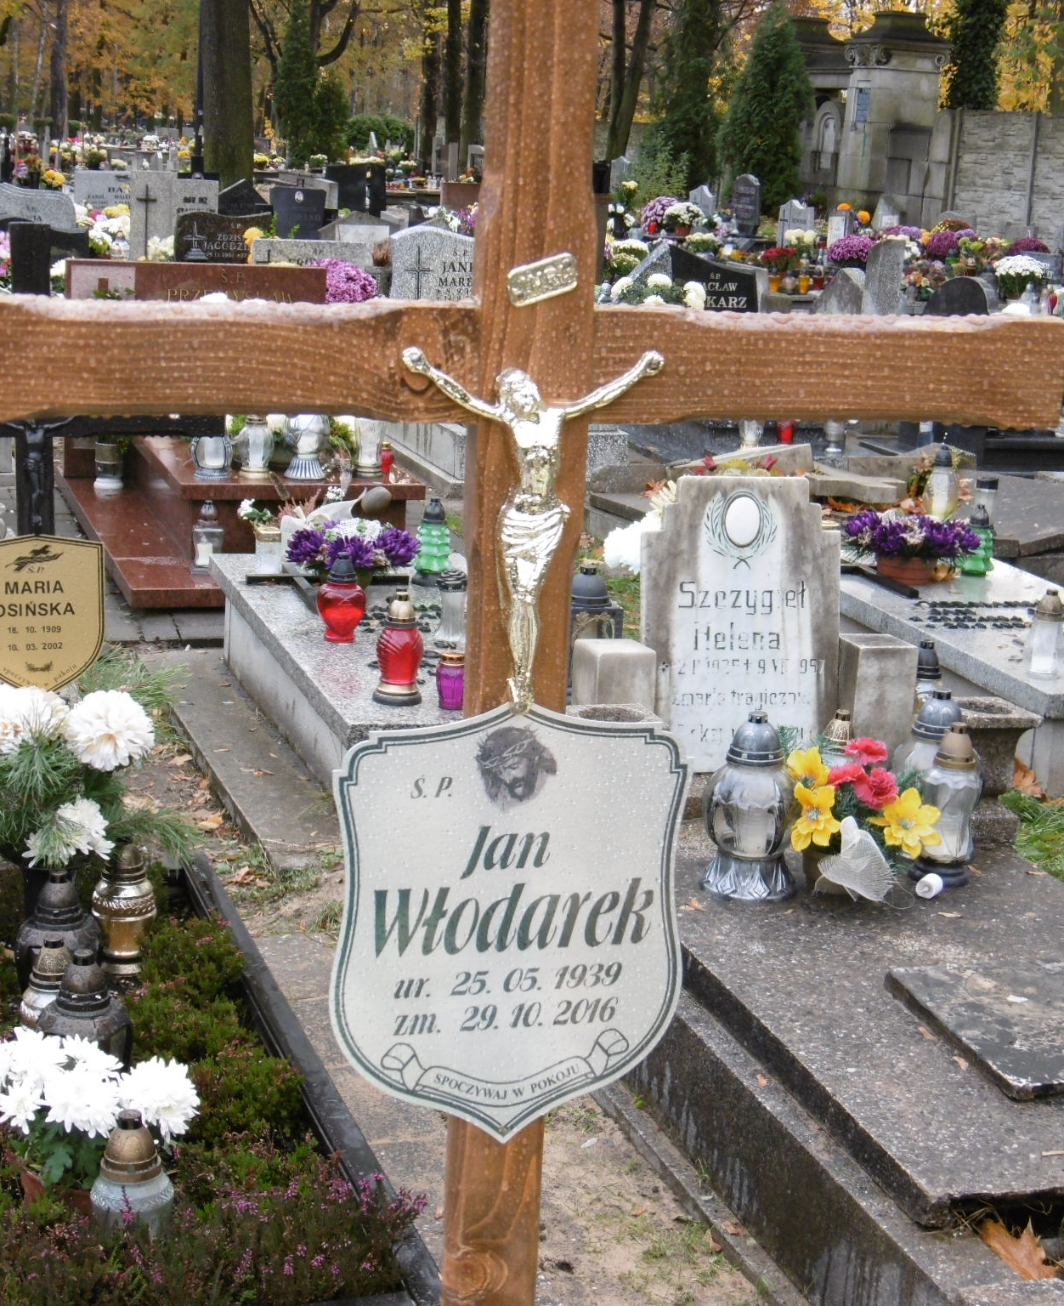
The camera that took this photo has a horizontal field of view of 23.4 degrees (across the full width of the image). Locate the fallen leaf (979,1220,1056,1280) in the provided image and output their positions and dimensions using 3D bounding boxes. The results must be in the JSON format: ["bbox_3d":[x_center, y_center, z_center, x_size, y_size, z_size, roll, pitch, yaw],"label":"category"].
[{"bbox_3d":[0.564,0.694,2.980,0.085,0.035,0.100,-1,13,-17],"label":"fallen leaf"}]

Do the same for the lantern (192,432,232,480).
[{"bbox_3d":[-1.021,-0.677,8.213,0.135,0.240,0.135,-1,13,-16],"label":"lantern"}]

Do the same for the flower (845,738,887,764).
[{"bbox_3d":[0.531,0.154,4.070,0.064,0.042,0.060,4,13,7],"label":"flower"}]

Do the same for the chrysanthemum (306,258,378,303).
[{"bbox_3d":[-0.797,-1.497,10.400,0.350,0.280,0.330,2,13,-4],"label":"chrysanthemum"}]

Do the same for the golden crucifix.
[{"bbox_3d":[0.001,-0.085,1.750,0.178,0.250,0.050,-1,13,-17],"label":"golden crucifix"}]

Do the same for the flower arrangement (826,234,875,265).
[{"bbox_3d":[2.888,-3.568,22.968,0.464,0.349,0.464,3,11,7],"label":"flower arrangement"}]

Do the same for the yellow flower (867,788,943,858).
[{"bbox_3d":[0.623,0.283,4.290,0.122,0.112,0.065,4,12,9],"label":"yellow flower"}]

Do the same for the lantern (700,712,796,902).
[{"bbox_3d":[0.342,0.242,4.055,0.152,0.283,0.152,4,13,5],"label":"lantern"}]

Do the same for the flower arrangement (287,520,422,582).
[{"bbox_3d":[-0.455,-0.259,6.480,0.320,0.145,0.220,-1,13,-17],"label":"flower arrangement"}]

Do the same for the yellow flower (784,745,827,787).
[{"bbox_3d":[0.432,0.179,4.040,0.063,0.060,0.045,4,13,6],"label":"yellow flower"}]

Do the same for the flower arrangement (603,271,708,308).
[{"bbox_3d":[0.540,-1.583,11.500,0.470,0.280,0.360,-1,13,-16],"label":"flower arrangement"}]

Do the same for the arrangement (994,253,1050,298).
[{"bbox_3d":[4.007,-3.080,20.968,0.445,0.341,0.445,3,11,10],"label":"arrangement"}]

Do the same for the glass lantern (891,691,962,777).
[{"bbox_3d":[0.740,0.219,4.640,0.168,0.298,0.168,3,11,9],"label":"glass lantern"}]

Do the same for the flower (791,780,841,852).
[{"bbox_3d":[0.488,0.280,4.400,0.086,0.117,0.060,4,11,14],"label":"flower"}]

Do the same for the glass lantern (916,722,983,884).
[{"bbox_3d":[0.733,0.262,4.513,0.111,0.280,0.111,3,11,9],"label":"glass lantern"}]

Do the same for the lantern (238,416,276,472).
[{"bbox_3d":[-1.076,-0.866,10.022,0.154,0.293,0.154,0,11,-6],"label":"lantern"}]

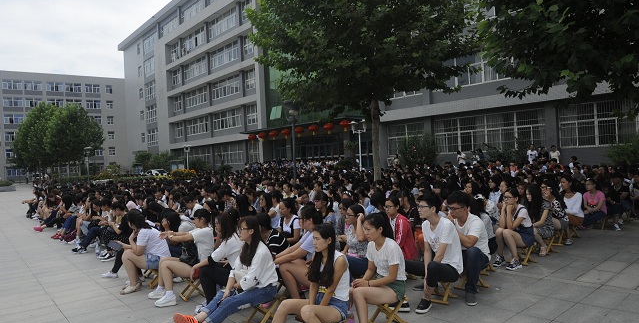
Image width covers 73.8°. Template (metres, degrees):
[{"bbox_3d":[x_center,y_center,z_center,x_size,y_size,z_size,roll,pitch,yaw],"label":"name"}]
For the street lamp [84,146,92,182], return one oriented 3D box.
[{"bbox_3d":[-16.517,0.659,30.501,0.560,3.440,0.560,-3,0,-40],"label":"street lamp"}]

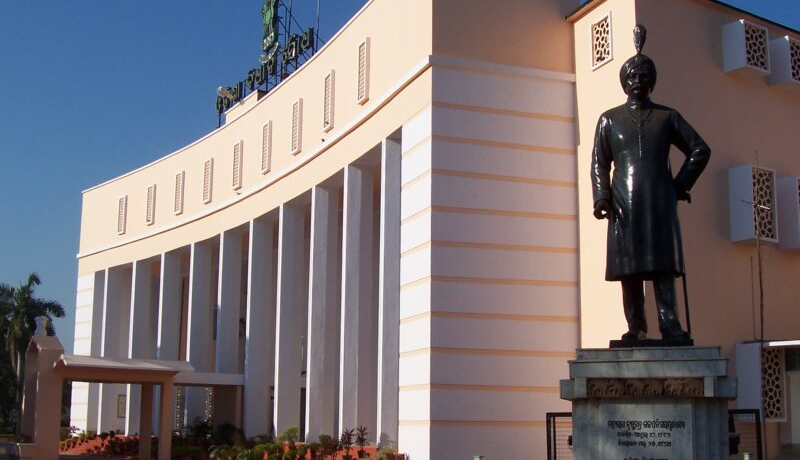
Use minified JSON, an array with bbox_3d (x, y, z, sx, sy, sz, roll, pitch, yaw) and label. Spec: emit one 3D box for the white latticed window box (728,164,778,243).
[{"bbox_3d":[9.490,-0.643,28.485,1.031,2.007,0.744,8,-13,-36],"label":"white latticed window box"}]

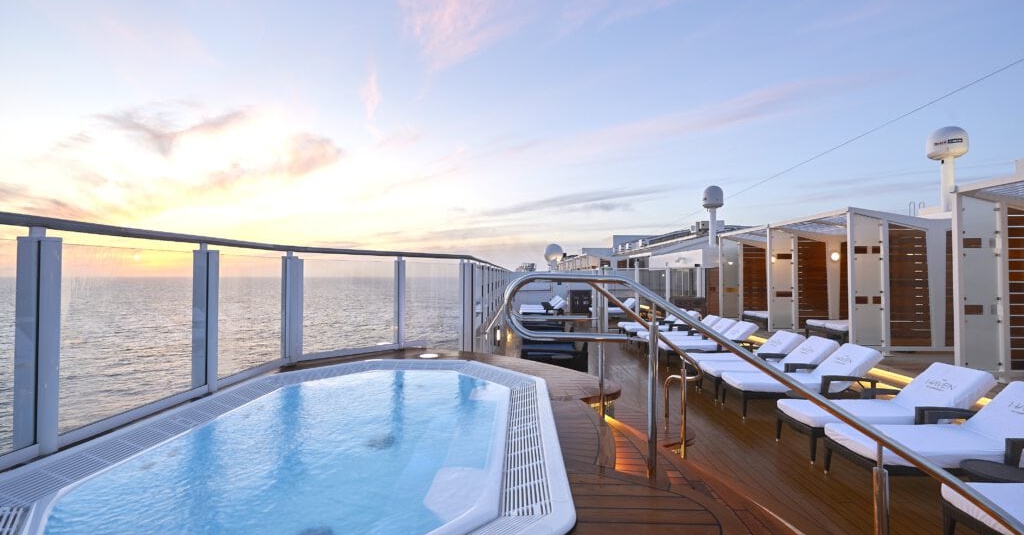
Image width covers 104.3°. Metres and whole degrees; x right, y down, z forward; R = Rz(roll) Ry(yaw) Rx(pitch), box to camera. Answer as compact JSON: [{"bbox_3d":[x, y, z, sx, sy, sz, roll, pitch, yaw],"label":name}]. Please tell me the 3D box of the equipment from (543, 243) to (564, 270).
[{"bbox_3d":[4.011,-1.003,38.000,1.850,2.500,1.850,0,-1,2],"label":"equipment"}]

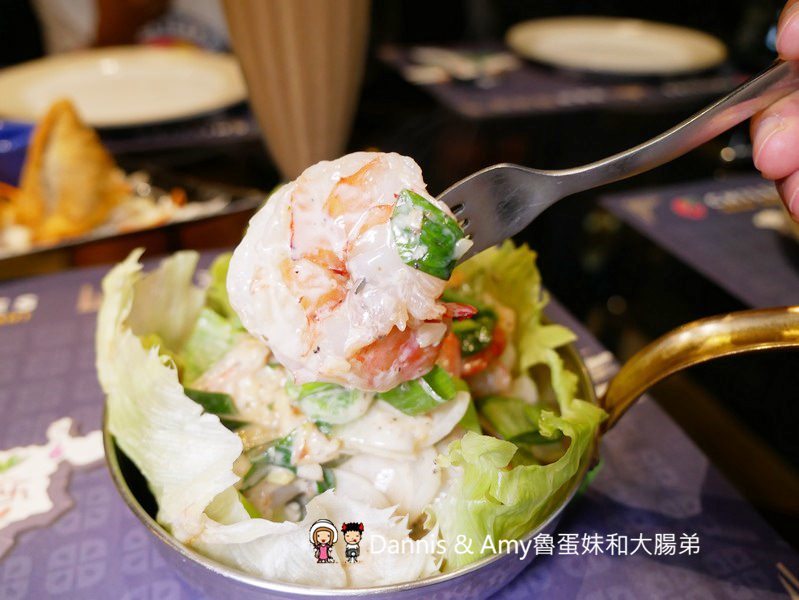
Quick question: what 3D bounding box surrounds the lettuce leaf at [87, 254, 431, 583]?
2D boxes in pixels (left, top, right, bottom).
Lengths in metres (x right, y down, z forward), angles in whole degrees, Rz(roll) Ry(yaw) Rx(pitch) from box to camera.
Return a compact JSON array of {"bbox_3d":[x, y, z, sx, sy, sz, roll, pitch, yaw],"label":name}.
[{"bbox_3d":[-0.045,0.037,0.175,0.060,0.056,0.130,-29,47,-34],"label":"lettuce leaf"}]

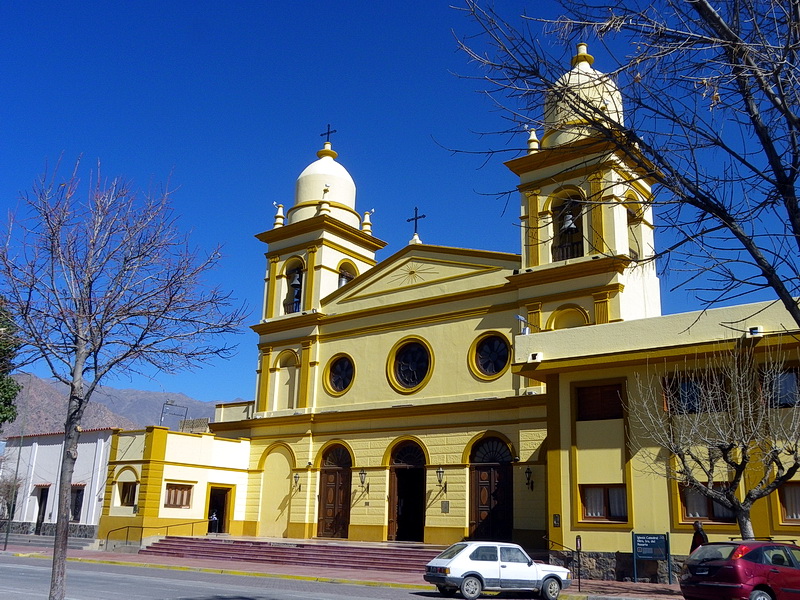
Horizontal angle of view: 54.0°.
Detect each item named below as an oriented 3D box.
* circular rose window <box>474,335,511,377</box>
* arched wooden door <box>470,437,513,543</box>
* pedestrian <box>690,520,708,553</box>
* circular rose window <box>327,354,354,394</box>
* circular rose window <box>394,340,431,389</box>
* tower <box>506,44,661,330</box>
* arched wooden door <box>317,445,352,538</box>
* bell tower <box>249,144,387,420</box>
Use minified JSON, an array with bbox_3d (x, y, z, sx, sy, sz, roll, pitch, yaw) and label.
[{"bbox_3d":[4.898,3.016,41.936,2.287,2.287,0.300,-11,-20,37],"label":"circular rose window"},{"bbox_3d":[4.714,9.771,40.231,2.640,5.359,0.250,-11,-20,37],"label":"arched wooden door"},{"bbox_3d":[7.153,6.137,18.800,0.380,1.700,0.500,-11,-20,37],"label":"pedestrian"},{"bbox_3d":[-3.626,4.605,48.356,2.287,2.287,0.300,-11,-20,37],"label":"circular rose window"},{"bbox_3d":[0.657,3.750,45.148,2.834,2.834,0.300,-11,-20,37],"label":"circular rose window"},{"bbox_3d":[10.323,-5.175,43.397,6.762,20.285,6.662,-11,-20,37],"label":"tower"},{"bbox_3d":[-3.749,11.316,46.614,2.585,5.427,0.250,-11,-20,37],"label":"arched wooden door"},{"bbox_3d":[-5.557,-1.882,55.253,6.762,20.782,6.662,-11,-20,37],"label":"bell tower"}]

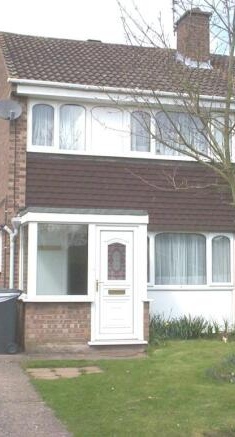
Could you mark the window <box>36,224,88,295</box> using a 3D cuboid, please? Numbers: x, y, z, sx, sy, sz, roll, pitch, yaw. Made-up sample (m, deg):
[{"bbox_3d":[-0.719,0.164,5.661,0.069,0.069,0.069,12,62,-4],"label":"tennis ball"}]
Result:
[{"bbox_3d":[-0.951,0.705,10.914,0.944,1.251,0.100,2,-5,-16],"label":"window"}]

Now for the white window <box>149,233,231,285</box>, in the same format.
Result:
[{"bbox_3d":[1.368,0.830,12.834,2.100,1.111,0.100,2,-5,-16],"label":"white window"}]

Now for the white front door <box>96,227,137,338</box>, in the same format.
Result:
[{"bbox_3d":[-0.032,1.142,11.146,0.788,1.984,0.100,2,-5,-16],"label":"white front door"}]

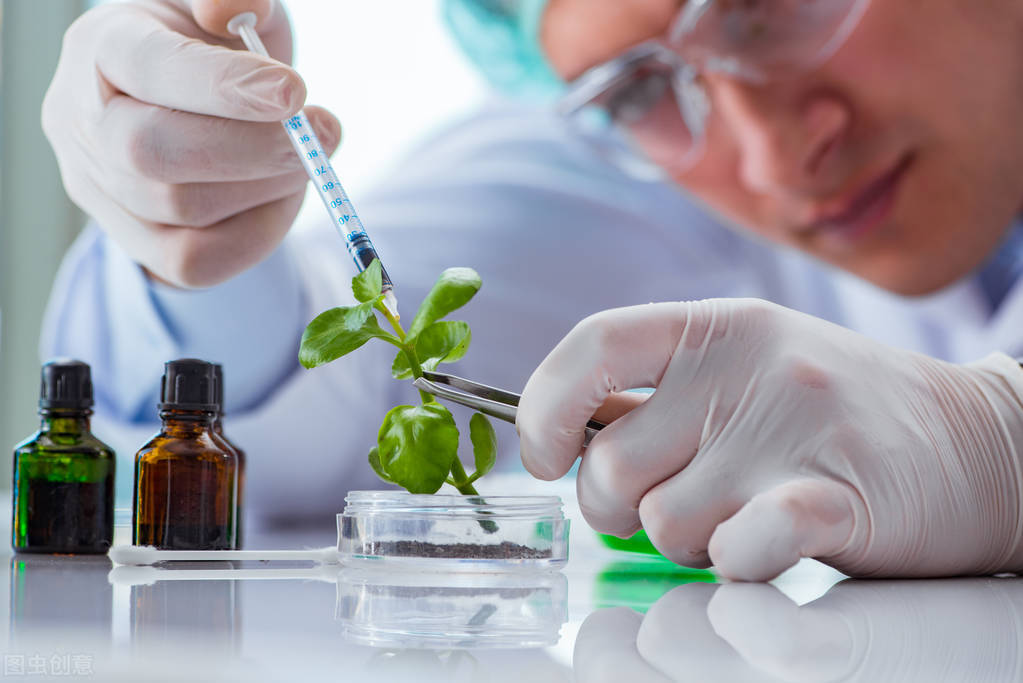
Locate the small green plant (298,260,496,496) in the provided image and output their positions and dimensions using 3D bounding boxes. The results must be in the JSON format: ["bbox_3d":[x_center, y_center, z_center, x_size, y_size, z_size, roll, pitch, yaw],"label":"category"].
[{"bbox_3d":[-0.035,0.014,0.920,0.061,0.078,0.050,1,-1,0],"label":"small green plant"}]

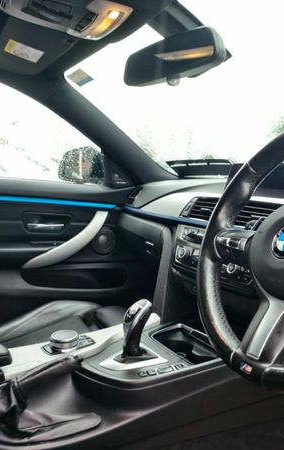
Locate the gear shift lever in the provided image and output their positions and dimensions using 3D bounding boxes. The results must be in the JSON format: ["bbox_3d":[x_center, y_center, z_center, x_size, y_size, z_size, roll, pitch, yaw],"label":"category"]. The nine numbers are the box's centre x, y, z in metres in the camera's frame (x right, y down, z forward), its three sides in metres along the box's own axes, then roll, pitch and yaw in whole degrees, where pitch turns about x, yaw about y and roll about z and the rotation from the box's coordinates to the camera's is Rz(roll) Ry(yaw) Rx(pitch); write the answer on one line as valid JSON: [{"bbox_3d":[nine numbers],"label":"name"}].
[{"bbox_3d":[-0.011,0.210,0.805,0.053,0.113,0.043,8,2,-27],"label":"gear shift lever"}]

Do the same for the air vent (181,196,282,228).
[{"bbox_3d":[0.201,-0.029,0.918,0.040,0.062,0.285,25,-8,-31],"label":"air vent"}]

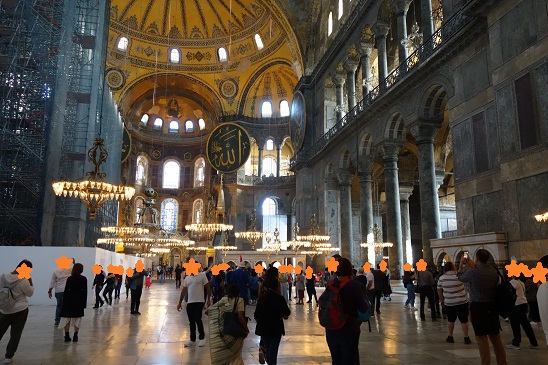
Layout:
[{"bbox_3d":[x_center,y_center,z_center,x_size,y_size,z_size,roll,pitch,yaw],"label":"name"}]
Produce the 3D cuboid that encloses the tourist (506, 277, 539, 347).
[{"bbox_3d":[5.066,2.535,8.744,0.600,1.650,0.500,-8,-14,34],"label":"tourist"}]

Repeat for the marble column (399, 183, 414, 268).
[{"bbox_3d":[12.933,5.024,41.649,1.250,9.500,1.250,3,-11,-11],"label":"marble column"}]

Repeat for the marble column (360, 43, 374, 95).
[{"bbox_3d":[7.908,-9.010,36.395,0.900,6.180,0.900,3,-12,-11],"label":"marble column"}]

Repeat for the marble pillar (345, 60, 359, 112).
[{"bbox_3d":[7.238,-8.382,39.576,0.900,6.180,0.900,3,-12,-11],"label":"marble pillar"}]

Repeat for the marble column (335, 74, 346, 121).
[{"bbox_3d":[6.594,-7.778,42.633,0.900,6.180,0.900,3,-12,-11],"label":"marble column"}]

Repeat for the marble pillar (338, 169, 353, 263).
[{"bbox_3d":[6.774,4.101,39.727,1.400,10.400,1.400,3,-11,-11],"label":"marble pillar"}]

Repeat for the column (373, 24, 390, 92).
[{"bbox_3d":[8.542,-9.604,33.385,0.900,6.180,0.900,3,-12,-11],"label":"column"}]

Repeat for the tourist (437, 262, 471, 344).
[{"bbox_3d":[3.816,2.533,9.062,0.620,1.670,0.400,-2,-12,13],"label":"tourist"}]

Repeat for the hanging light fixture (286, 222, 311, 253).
[{"bbox_3d":[1.695,4.096,31.000,2.100,2.250,2.100,0,-11,0],"label":"hanging light fixture"}]

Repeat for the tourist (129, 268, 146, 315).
[{"bbox_3d":[-4.913,3.821,15.450,0.600,1.750,0.450,4,-12,-20],"label":"tourist"}]

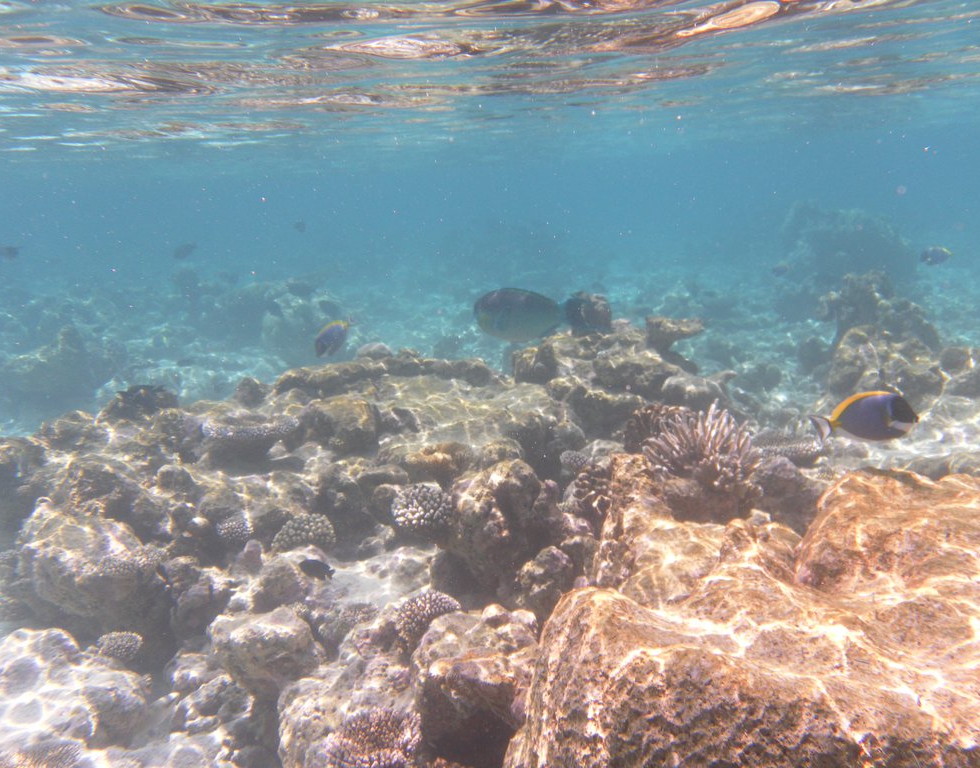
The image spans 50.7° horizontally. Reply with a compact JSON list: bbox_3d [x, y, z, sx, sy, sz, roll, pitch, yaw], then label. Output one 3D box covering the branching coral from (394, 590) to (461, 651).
[{"bbox_3d":[-0.104,0.388,1.700,0.112,0.080,0.100,0,8,0],"label":"branching coral"}]

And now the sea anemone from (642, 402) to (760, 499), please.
[{"bbox_3d":[0.351,0.111,1.720,0.190,0.140,0.170,-1,9,0],"label":"sea anemone"}]

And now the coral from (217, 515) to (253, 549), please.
[{"bbox_3d":[-0.592,0.342,2.400,0.083,0.065,0.078,0,8,0],"label":"coral"}]

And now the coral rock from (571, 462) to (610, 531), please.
[{"bbox_3d":[0.177,0.198,1.820,0.080,0.115,0.090,0,10,0],"label":"coral rock"}]

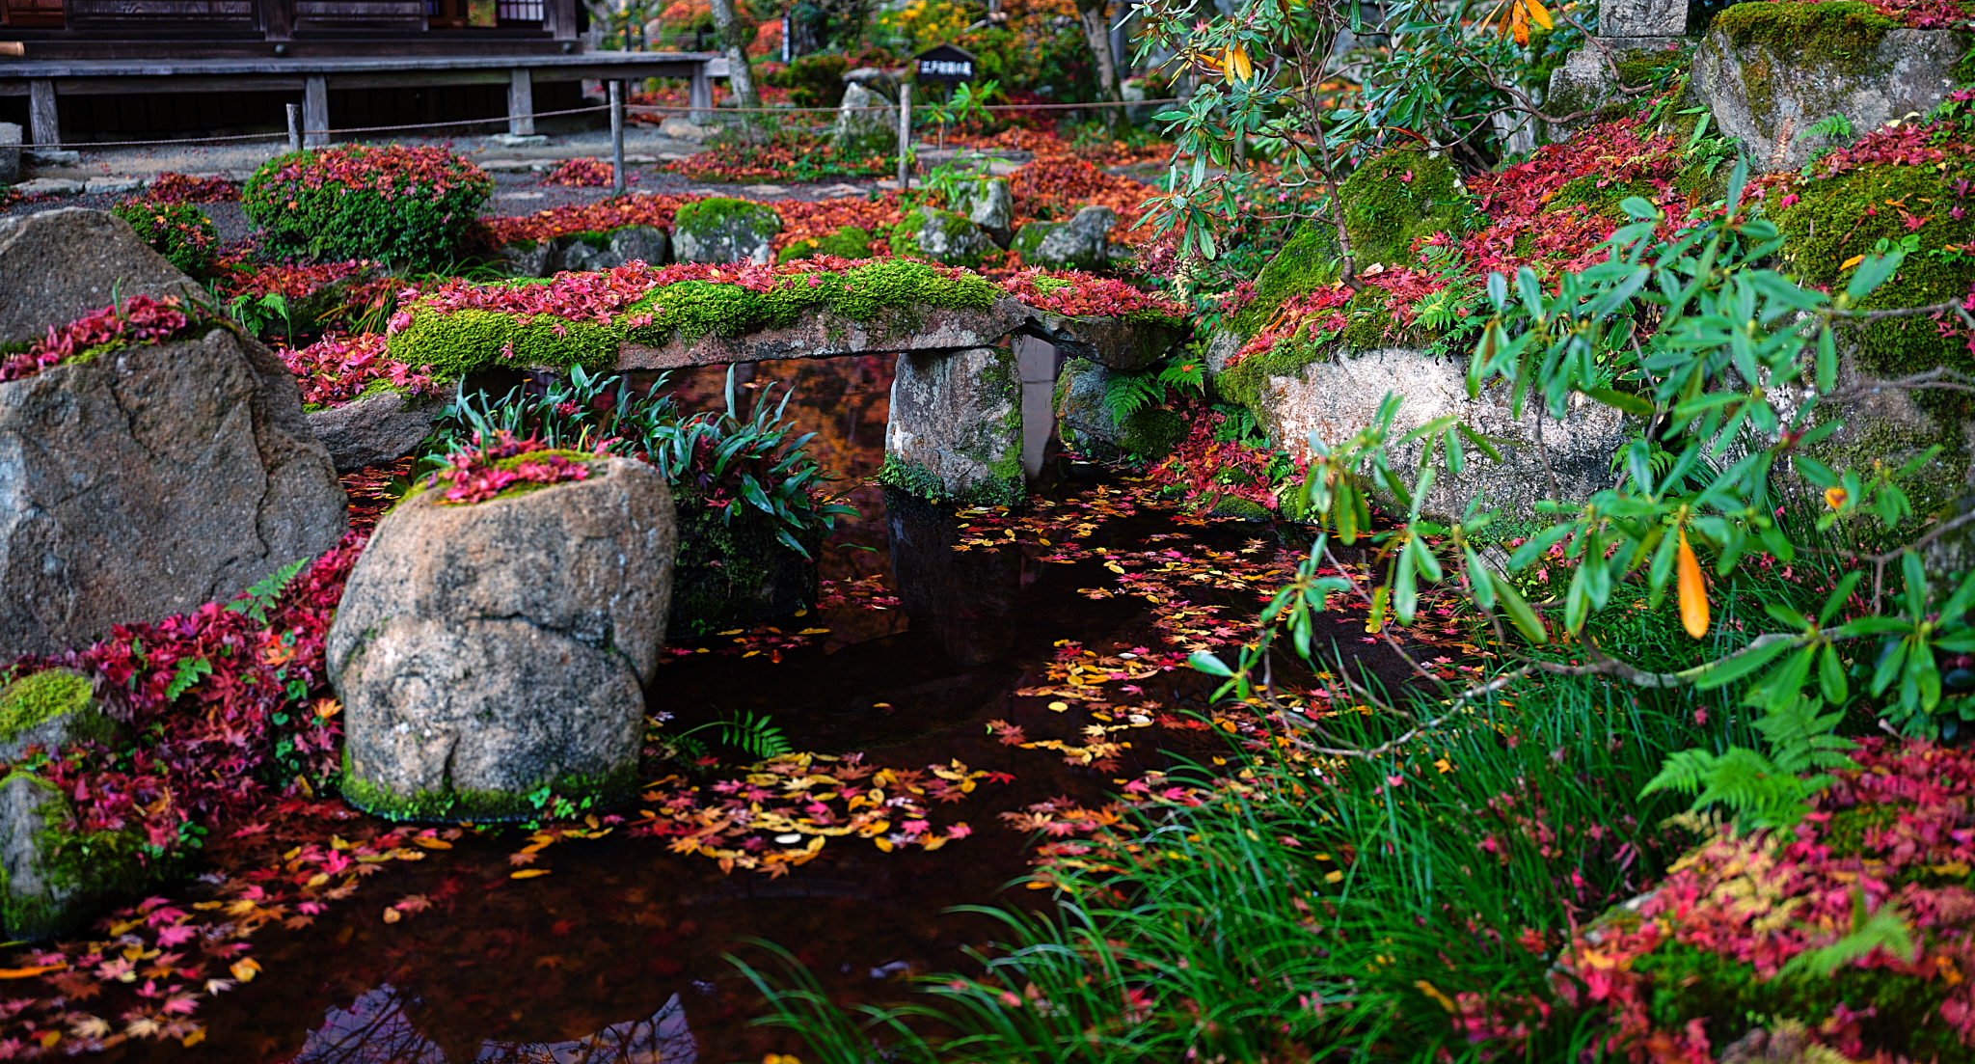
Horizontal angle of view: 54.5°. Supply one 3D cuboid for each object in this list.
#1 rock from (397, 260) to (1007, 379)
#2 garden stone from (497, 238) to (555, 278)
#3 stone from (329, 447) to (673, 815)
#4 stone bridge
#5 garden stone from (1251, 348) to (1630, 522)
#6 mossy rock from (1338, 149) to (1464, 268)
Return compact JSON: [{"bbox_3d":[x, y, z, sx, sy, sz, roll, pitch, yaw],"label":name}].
[{"bbox_3d":[-0.855,-0.679,5.884,1.850,0.250,0.600,-7,17,-26],"label":"rock"},{"bbox_3d":[-1.732,-1.019,7.200,0.219,0.162,0.175,-4,15,-13],"label":"garden stone"},{"bbox_3d":[-0.919,0.177,3.670,0.640,0.600,0.500,-4,15,-14],"label":"stone"},{"bbox_3d":[-0.657,-0.490,6.088,2.700,0.660,0.680,-7,17,-26],"label":"stone bridge"},{"bbox_3d":[1.374,-0.385,6.043,1.130,0.520,0.650,1,15,0],"label":"garden stone"},{"bbox_3d":[1.262,-0.980,5.900,0.400,0.394,0.360,3,15,12],"label":"mossy rock"}]

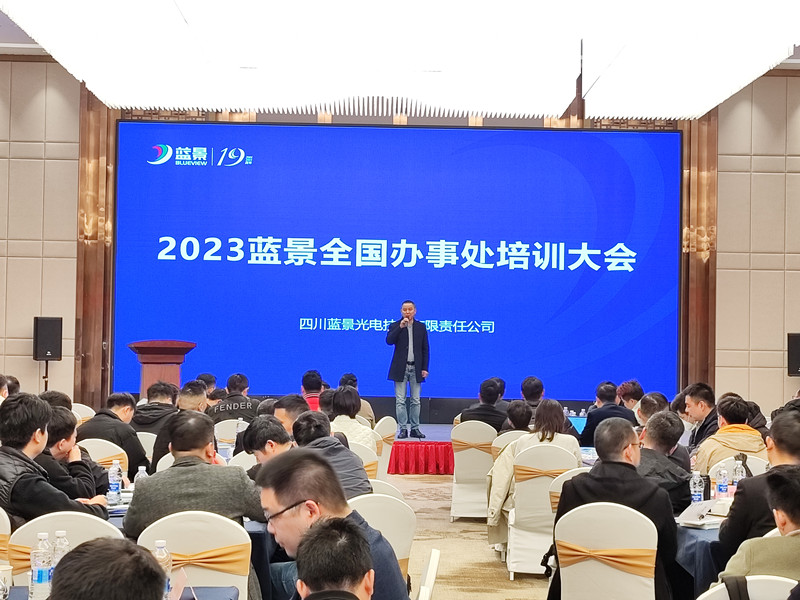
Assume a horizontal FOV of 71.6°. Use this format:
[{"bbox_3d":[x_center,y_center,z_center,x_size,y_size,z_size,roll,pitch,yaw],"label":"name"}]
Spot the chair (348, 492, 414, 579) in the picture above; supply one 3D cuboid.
[{"bbox_3d":[-0.256,1.330,2.634,0.450,0.930,0.550,4,-5,-37],"label":"chair"}]

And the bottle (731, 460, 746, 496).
[{"bbox_3d":[1.838,1.000,3.000,0.067,0.220,0.067,1,-4,0],"label":"bottle"}]

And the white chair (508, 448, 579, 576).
[{"bbox_3d":[0.990,1.430,3.950,0.440,0.910,0.540,1,-2,5],"label":"white chair"}]

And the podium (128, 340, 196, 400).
[{"bbox_3d":[-3.080,1.130,7.200,0.800,1.180,0.520,2,-2,-22],"label":"podium"}]

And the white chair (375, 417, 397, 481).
[{"bbox_3d":[-0.340,1.540,5.300,0.540,0.920,0.450,-1,-3,37],"label":"white chair"}]

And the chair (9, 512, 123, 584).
[{"bbox_3d":[-1.230,1.285,2.380,0.460,0.920,0.550,0,-2,14],"label":"chair"}]

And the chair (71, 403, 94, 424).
[{"bbox_3d":[-3.453,1.599,6.204,0.450,0.930,0.550,1,-4,5],"label":"chair"}]

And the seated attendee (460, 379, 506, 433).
[{"bbox_3d":[0.840,1.431,5.400,0.520,1.270,0.720,1,-4,7],"label":"seated attendee"}]

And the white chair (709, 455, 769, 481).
[{"bbox_3d":[2.161,1.474,3.745,0.450,0.930,0.550,1,-4,0],"label":"white chair"}]

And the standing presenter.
[{"bbox_3d":[0.097,0.900,7.120,0.530,1.740,0.380,1,-2,3],"label":"standing presenter"}]

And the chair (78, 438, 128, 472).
[{"bbox_3d":[-2.063,1.422,3.985,0.450,0.930,0.550,1,-4,-2],"label":"chair"}]

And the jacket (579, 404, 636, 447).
[{"bbox_3d":[2.070,1.337,5.500,0.570,0.630,0.420,1,-4,3],"label":"jacket"}]

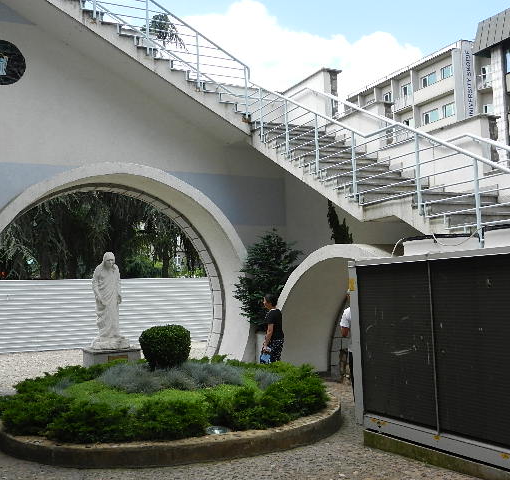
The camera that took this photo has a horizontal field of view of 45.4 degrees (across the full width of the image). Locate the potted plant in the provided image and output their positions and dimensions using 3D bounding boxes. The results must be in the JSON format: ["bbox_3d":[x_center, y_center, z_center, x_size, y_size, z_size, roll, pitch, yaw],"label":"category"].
[{"bbox_3d":[0.242,1.211,11.275,1.250,2.720,1.200,-2,-5,0],"label":"potted plant"}]

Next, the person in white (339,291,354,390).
[{"bbox_3d":[1.462,1.469,8.805,0.500,1.660,0.340,-3,-5,12],"label":"person in white"}]

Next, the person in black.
[{"bbox_3d":[0.298,1.645,9.906,0.380,1.600,0.450,-1,-5,-12],"label":"person in black"}]

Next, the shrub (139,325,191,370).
[{"bbox_3d":[-1.218,1.469,8.300,0.700,0.660,0.700,-2,-5,0],"label":"shrub"}]

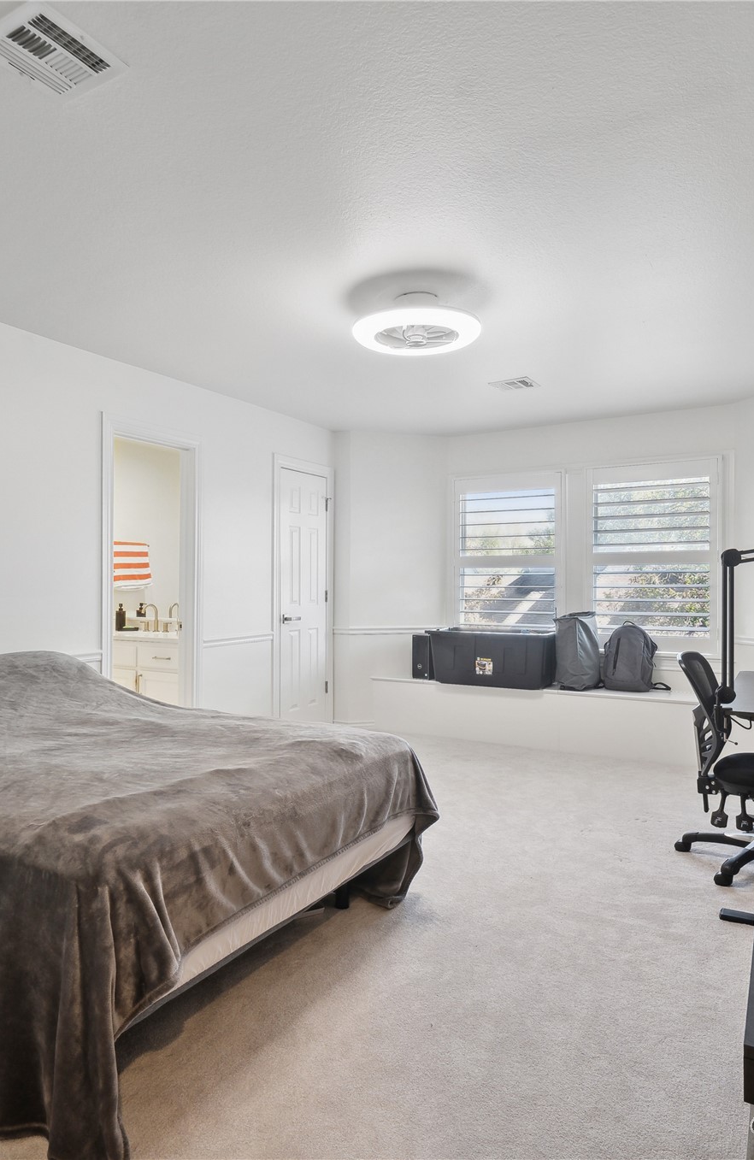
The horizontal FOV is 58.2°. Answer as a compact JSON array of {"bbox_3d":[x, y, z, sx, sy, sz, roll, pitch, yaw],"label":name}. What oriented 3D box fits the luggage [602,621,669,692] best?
[{"bbox_3d":[1.793,0.535,4.733,0.370,0.480,0.240,0,0,28],"label":"luggage"}]

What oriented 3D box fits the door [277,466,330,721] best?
[{"bbox_3d":[-0.561,0.190,5.255,0.050,2.030,0.600,0,0,32],"label":"door"}]

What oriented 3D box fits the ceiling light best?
[{"bbox_3d":[0.177,-1.150,2.983,0.565,0.160,0.565,0,0,0],"label":"ceiling light"}]

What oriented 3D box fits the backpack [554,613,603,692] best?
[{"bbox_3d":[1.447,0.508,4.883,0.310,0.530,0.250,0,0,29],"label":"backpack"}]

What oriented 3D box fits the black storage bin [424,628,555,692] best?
[{"bbox_3d":[0.878,0.582,5.100,0.900,0.390,0.470,0,0,29],"label":"black storage bin"}]

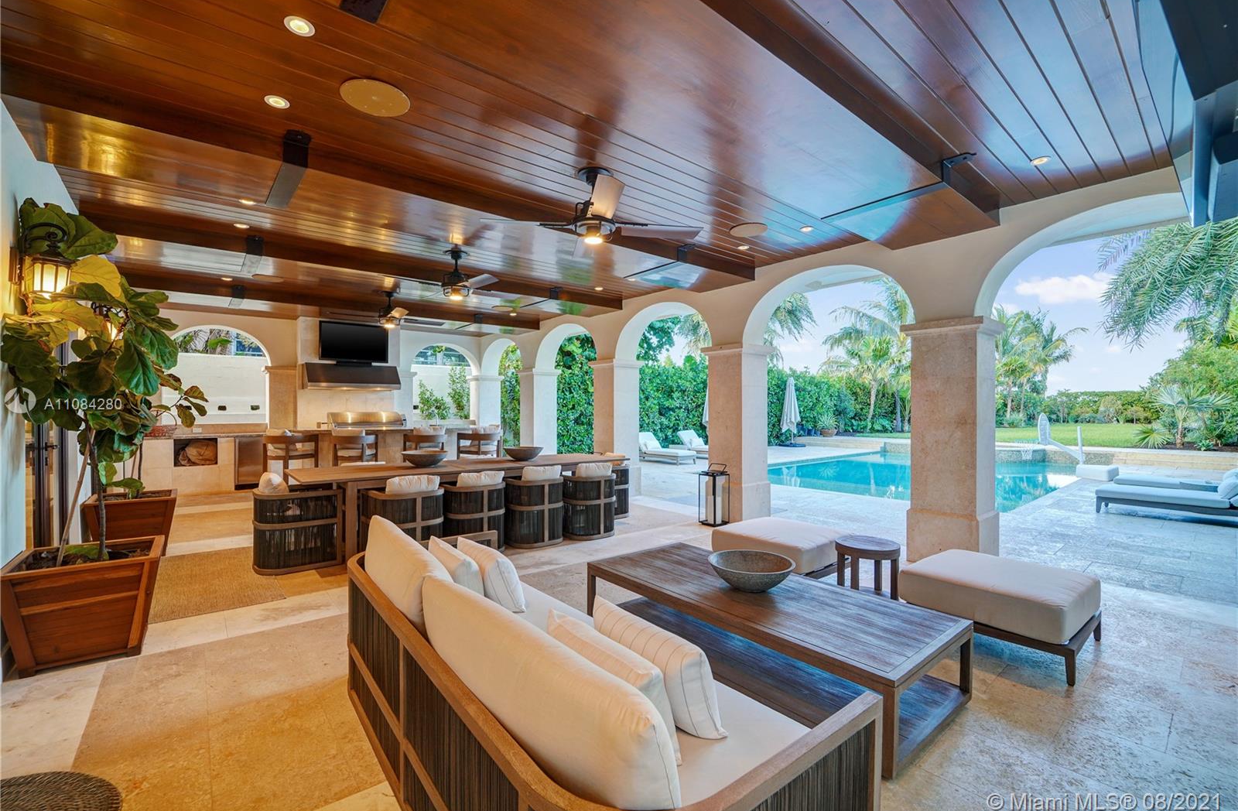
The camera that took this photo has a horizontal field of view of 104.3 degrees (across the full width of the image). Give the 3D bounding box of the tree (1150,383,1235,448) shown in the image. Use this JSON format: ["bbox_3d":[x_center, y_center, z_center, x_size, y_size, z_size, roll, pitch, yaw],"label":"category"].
[{"bbox_3d":[14.760,0.261,12.400,1.500,1.670,1.500,0,-1,-41],"label":"tree"}]

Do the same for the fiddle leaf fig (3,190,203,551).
[{"bbox_3d":[-3.140,-0.170,3.000,0.830,2.100,0.950,0,0,-39],"label":"fiddle leaf fig"}]

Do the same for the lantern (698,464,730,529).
[{"bbox_3d":[1.143,1.051,5.760,0.260,0.700,0.260,0,-1,-38],"label":"lantern"}]

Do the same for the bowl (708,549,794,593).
[{"bbox_3d":[0.752,0.952,2.720,0.475,0.150,0.475,0,0,15],"label":"bowl"}]

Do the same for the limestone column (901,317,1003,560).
[{"bbox_3d":[3.083,0.352,4.439,0.670,2.175,0.650,0,0,-39],"label":"limestone column"}]

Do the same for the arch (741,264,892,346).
[{"bbox_3d":[2.320,-1.125,5.360,0.550,0.790,1.900,0,0,-39],"label":"arch"}]

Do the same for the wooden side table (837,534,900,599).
[{"bbox_3d":[1.744,1.173,3.370,0.400,0.427,0.400,0,-1,-38],"label":"wooden side table"}]

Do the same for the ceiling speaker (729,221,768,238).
[{"bbox_3d":[1.168,-1.582,4.368,0.350,0.030,0.350,-1,0,0],"label":"ceiling speaker"}]

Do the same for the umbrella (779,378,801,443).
[{"bbox_3d":[5.843,0.165,16.400,0.660,2.250,0.660,-1,0,0],"label":"umbrella"}]

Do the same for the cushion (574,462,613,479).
[{"bbox_3d":[-0.277,0.792,5.200,0.420,0.360,0.150,-1,10,-31],"label":"cushion"}]

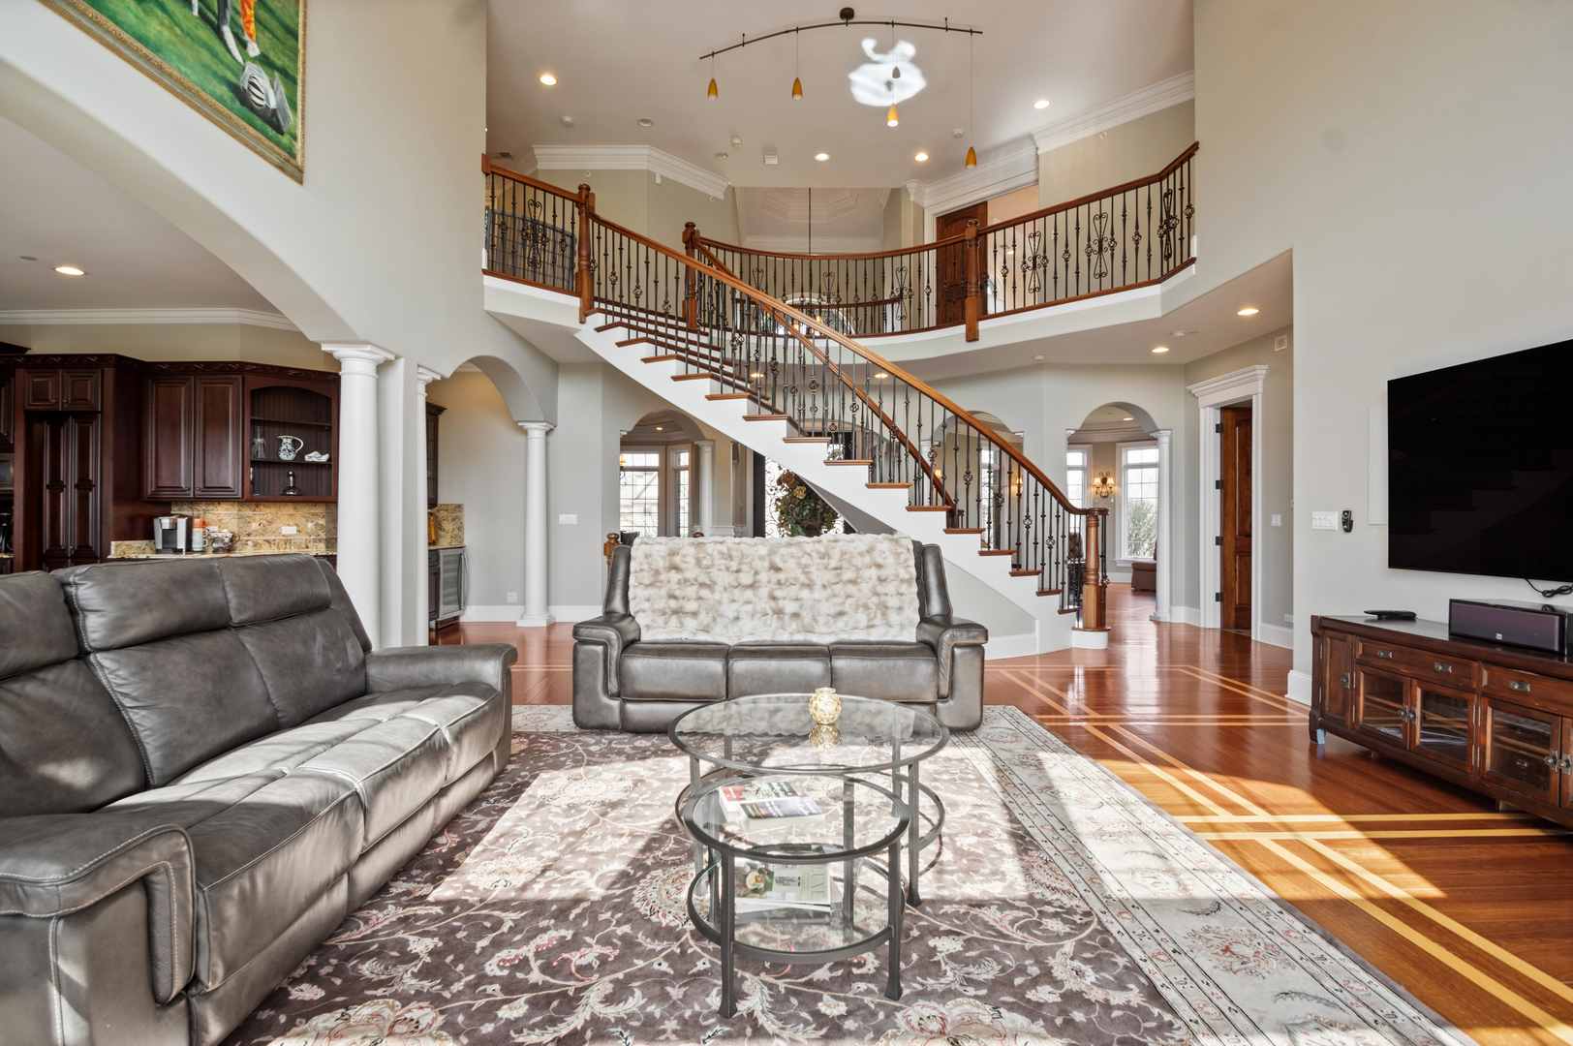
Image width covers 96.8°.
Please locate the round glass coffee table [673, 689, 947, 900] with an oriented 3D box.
[{"bbox_3d":[0.090,0.938,2.472,0.960,0.423,0.960,0,0,0],"label":"round glass coffee table"}]

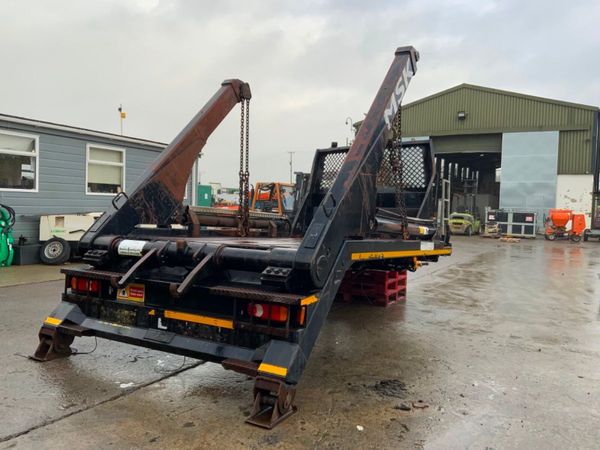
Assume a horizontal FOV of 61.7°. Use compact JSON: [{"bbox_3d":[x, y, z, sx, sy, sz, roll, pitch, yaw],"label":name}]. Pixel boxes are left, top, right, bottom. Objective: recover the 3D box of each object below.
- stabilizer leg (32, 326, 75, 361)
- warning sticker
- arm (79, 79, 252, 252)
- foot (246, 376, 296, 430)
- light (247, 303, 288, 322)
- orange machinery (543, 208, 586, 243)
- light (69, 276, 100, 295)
[{"bbox_3d":[-2.149,1.020,4.399,0.188,0.240,0.330,3,3,30],"label":"stabilizer leg"},{"bbox_3d":[-1.424,0.577,4.236,0.325,0.150,0.010,2,-1,30],"label":"warning sticker"},{"bbox_3d":[-1.327,-0.677,5.774,0.220,0.690,3.240,2,46,30],"label":"arm"},{"bbox_3d":[-0.176,1.126,3.274,0.188,0.240,0.330,3,3,30],"label":"foot"},{"bbox_3d":[-0.224,0.613,3.522,0.330,0.112,0.060,2,-1,30],"label":"light"},{"bbox_3d":[11.828,-0.014,22.421,1.550,1.420,0.950,2,3,17],"label":"orange machinery"},{"bbox_3d":[-1.915,0.536,4.489,0.330,0.112,0.060,2,-1,30],"label":"light"}]

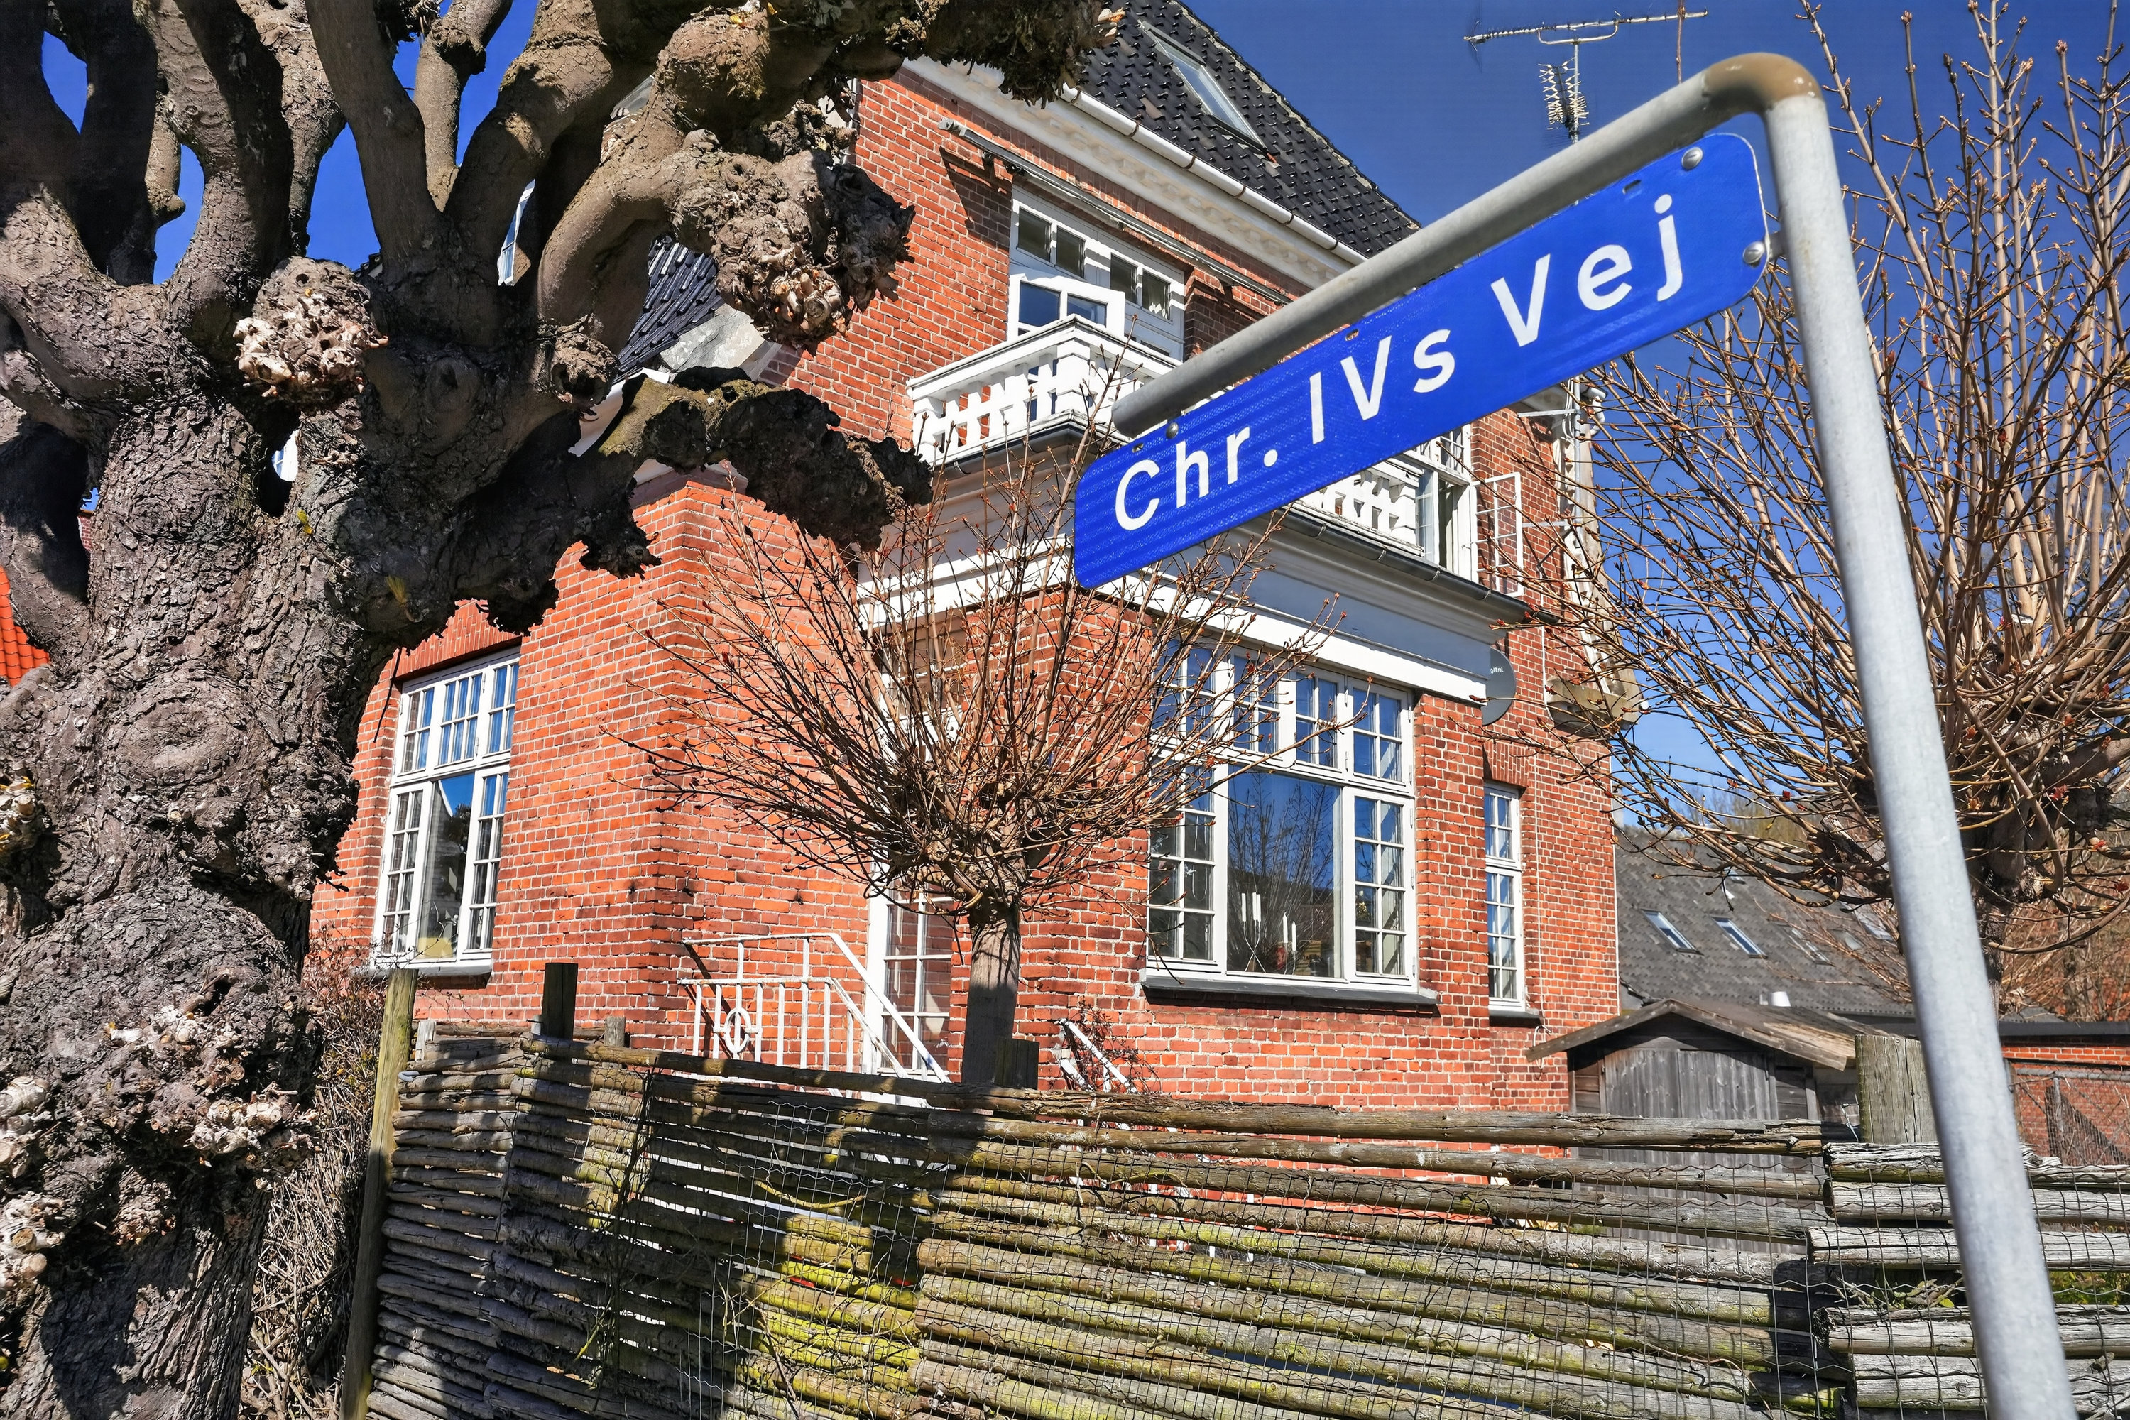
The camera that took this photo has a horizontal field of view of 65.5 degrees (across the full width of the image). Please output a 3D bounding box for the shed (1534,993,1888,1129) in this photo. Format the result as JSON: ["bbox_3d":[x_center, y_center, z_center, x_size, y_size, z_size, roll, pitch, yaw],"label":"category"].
[{"bbox_3d":[5.448,3.364,13.152,2.180,2.030,2.670,10,-14,-38],"label":"shed"}]

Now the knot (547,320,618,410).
[{"bbox_3d":[-1.134,-0.811,3.900,0.165,0.205,0.160,9,-13,-32],"label":"knot"}]

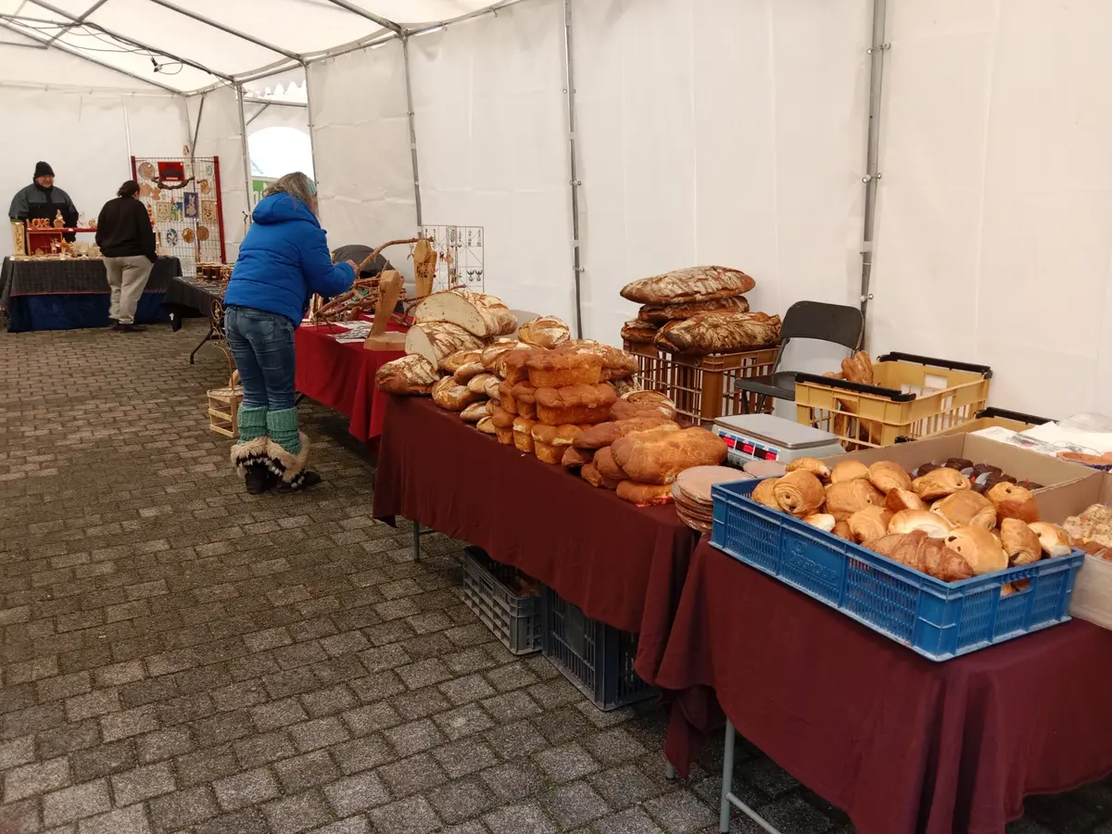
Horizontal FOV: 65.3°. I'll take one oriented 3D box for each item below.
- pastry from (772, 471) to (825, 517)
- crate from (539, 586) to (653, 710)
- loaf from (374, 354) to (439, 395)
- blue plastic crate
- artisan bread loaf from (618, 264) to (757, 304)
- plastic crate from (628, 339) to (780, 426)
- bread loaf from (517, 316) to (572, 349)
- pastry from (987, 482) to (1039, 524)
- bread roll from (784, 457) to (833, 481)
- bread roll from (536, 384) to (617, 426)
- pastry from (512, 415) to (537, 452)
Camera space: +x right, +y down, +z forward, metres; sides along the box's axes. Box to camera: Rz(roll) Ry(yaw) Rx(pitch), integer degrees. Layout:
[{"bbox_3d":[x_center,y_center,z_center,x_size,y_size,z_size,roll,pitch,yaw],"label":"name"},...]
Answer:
[{"bbox_3d":[0.514,0.166,1.840,0.090,0.080,0.120,10,17,32],"label":"pastry"},{"bbox_3d":[0.316,0.668,2.972,0.600,0.360,0.400,-8,16,-29],"label":"crate"},{"bbox_3d":[-0.601,-0.171,3.510,0.258,0.157,0.182,-1,14,-10],"label":"loaf"},{"bbox_3d":[0.672,0.271,1.806,0.400,0.134,0.600,-5,15,-30],"label":"blue plastic crate"},{"bbox_3d":[0.582,-0.582,3.820,0.600,0.140,0.220,-5,16,-22],"label":"artisan bread loaf"},{"bbox_3d":[0.647,-0.193,3.953,0.400,0.300,0.600,-9,17,-32],"label":"plastic crate"},{"bbox_3d":[-0.040,-0.291,2.973,0.183,0.110,0.171,-1,14,-10],"label":"bread loaf"},{"bbox_3d":[0.921,0.175,1.750,0.097,0.066,0.085,-8,17,-29],"label":"pastry"},{"bbox_3d":[0.584,0.119,2.016,0.105,0.050,0.065,7,15,24],"label":"bread roll"},{"bbox_3d":[0.060,-0.036,2.730,0.250,0.115,0.120,-5,16,-19],"label":"bread roll"},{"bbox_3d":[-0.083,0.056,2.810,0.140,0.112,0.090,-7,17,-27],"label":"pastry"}]

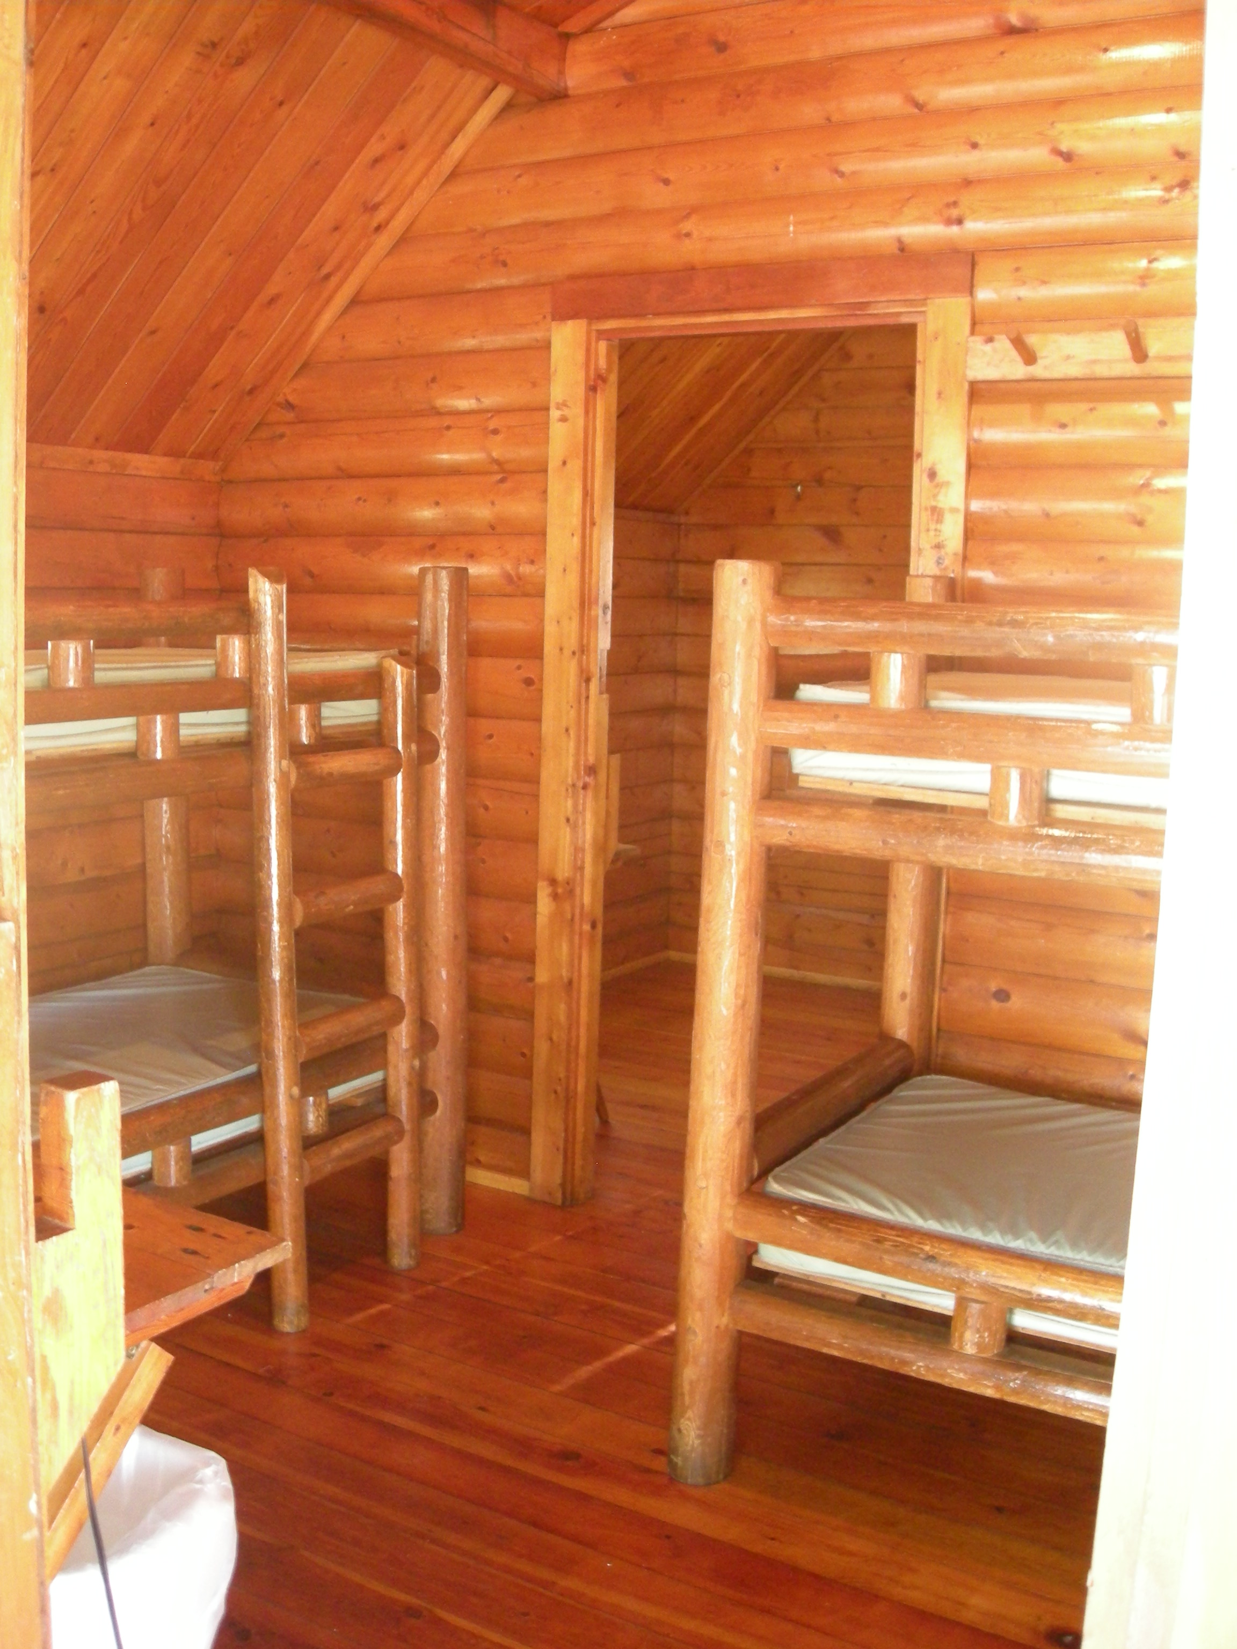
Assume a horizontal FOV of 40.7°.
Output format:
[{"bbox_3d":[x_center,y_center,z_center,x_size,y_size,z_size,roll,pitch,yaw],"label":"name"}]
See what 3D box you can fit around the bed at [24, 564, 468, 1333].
[{"bbox_3d":[-1.224,0.246,3.069,1.000,1.494,2.060,7,9,30],"label":"bed"}]

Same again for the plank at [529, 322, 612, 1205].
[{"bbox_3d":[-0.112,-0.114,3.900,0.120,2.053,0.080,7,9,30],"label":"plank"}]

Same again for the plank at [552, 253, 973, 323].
[{"bbox_3d":[0.280,-1.124,3.522,0.979,0.081,0.041,7,9,30],"label":"plank"}]

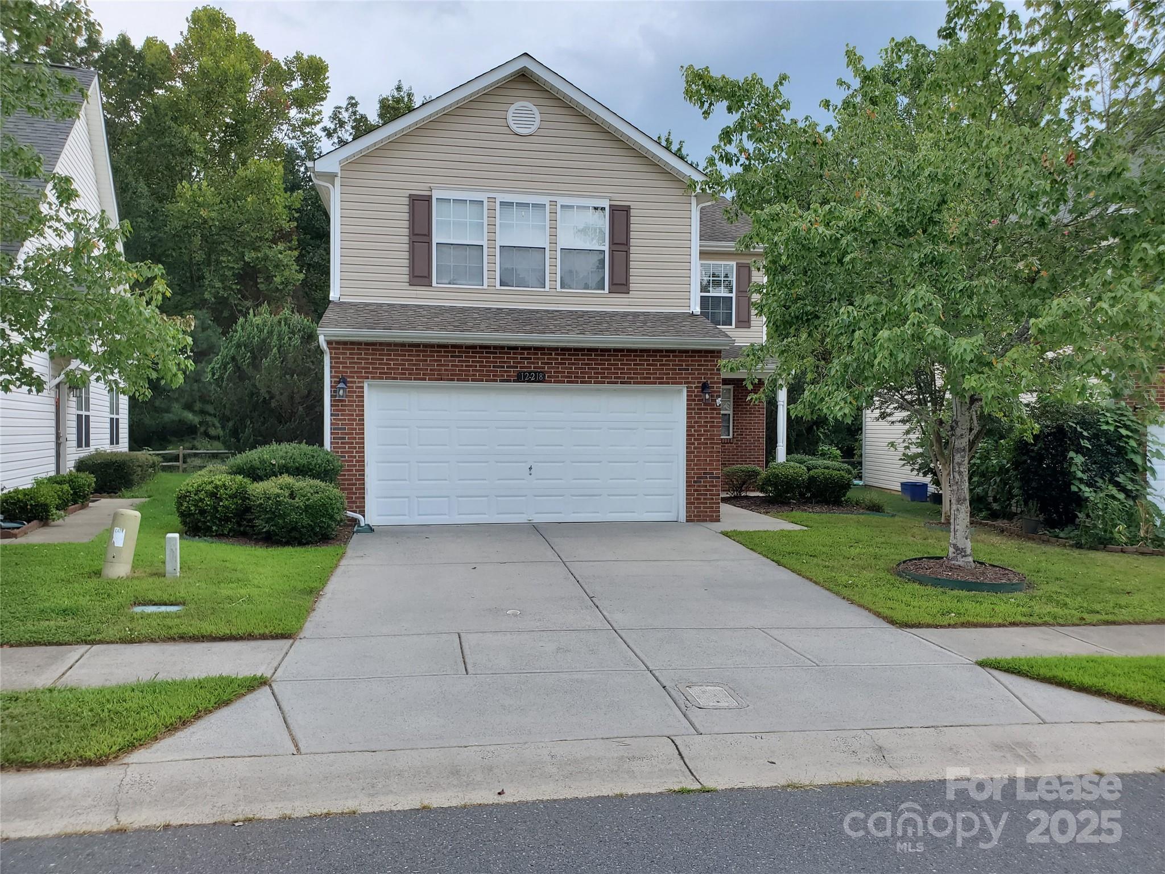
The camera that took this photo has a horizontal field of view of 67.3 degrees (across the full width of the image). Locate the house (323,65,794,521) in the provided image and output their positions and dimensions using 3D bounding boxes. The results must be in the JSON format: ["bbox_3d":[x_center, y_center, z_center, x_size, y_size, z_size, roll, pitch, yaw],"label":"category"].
[{"bbox_3d":[-0.416,-2.539,19.719,9.690,7.720,13.000,0,1,-10],"label":"house"}]

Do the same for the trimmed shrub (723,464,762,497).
[{"bbox_3d":[3.373,0.951,18.510,0.850,0.690,0.820,0,1,-10],"label":"trimmed shrub"}]

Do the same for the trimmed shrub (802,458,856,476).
[{"bbox_3d":[5.305,0.899,18.809,1.130,0.840,1.050,0,1,-10],"label":"trimmed shrub"}]

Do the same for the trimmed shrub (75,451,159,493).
[{"bbox_3d":[-9.527,0.676,17.908,1.600,0.820,2.000,0,1,-20],"label":"trimmed shrub"}]

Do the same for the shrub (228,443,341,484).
[{"bbox_3d":[-4.472,0.724,13.108,1.730,1.240,1.400,0,1,-10],"label":"shrub"}]

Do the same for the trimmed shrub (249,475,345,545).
[{"bbox_3d":[-3.933,0.975,12.060,1.330,0.880,1.250,0,1,-10],"label":"trimmed shrub"}]

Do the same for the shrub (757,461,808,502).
[{"bbox_3d":[4.106,0.919,18.010,1.050,0.810,1.000,0,1,-10],"label":"shrub"}]

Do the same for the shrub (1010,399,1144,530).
[{"bbox_3d":[8.112,0.421,14.305,2.080,2.020,1.750,0,1,-10],"label":"shrub"}]

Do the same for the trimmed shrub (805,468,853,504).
[{"bbox_3d":[4.976,0.996,17.710,0.960,0.690,0.930,0,1,-10],"label":"trimmed shrub"}]

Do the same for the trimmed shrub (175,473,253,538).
[{"bbox_3d":[-5.299,0.956,12.610,1.170,0.820,1.150,0,1,-10],"label":"trimmed shrub"}]

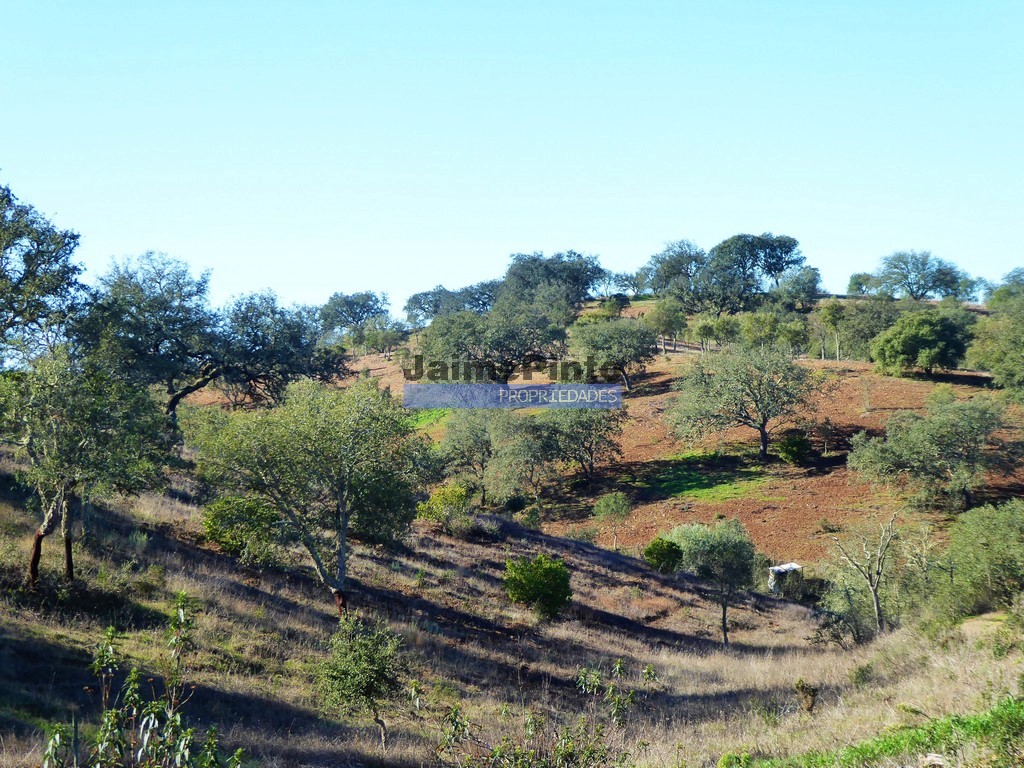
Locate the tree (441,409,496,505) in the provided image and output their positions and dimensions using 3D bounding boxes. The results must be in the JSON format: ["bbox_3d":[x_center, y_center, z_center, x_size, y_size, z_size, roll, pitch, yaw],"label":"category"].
[{"bbox_3d":[-1.955,3.258,113.000,2.470,4.230,2.470,0,2,0],"label":"tree"}]

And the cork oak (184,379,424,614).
[{"bbox_3d":[-5.117,2.774,62.000,5.920,5.820,5.920,0,1,0],"label":"cork oak"}]

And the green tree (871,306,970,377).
[{"bbox_3d":[24.104,-2.443,148.000,5.880,3.920,5.590,0,2,0],"label":"green tree"}]

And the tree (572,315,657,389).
[{"bbox_3d":[7.256,-2.159,178.000,6.230,5.240,5.920,0,1,0],"label":"tree"}]

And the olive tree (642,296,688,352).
[{"bbox_3d":[9.646,-3.739,158.000,2.830,3.450,2.830,0,2,0],"label":"olive tree"}]

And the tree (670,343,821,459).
[{"bbox_3d":[11.708,0.920,125.000,7.500,5.650,6.750,0,2,0],"label":"tree"}]

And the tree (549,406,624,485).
[{"bbox_3d":[4.296,3.489,145.000,4.610,4.380,4.610,0,1,0],"label":"tree"}]

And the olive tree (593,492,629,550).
[{"bbox_3d":[4.155,5.742,105.000,1.560,2.370,1.560,0,2,0],"label":"olive tree"}]

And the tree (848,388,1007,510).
[{"bbox_3d":[19.004,2.996,115.000,7.080,5.470,6.370,0,2,0],"label":"tree"}]

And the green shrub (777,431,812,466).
[{"bbox_3d":[13.932,3.132,124.000,1.740,1.640,1.740,0,2,0],"label":"green shrub"}]

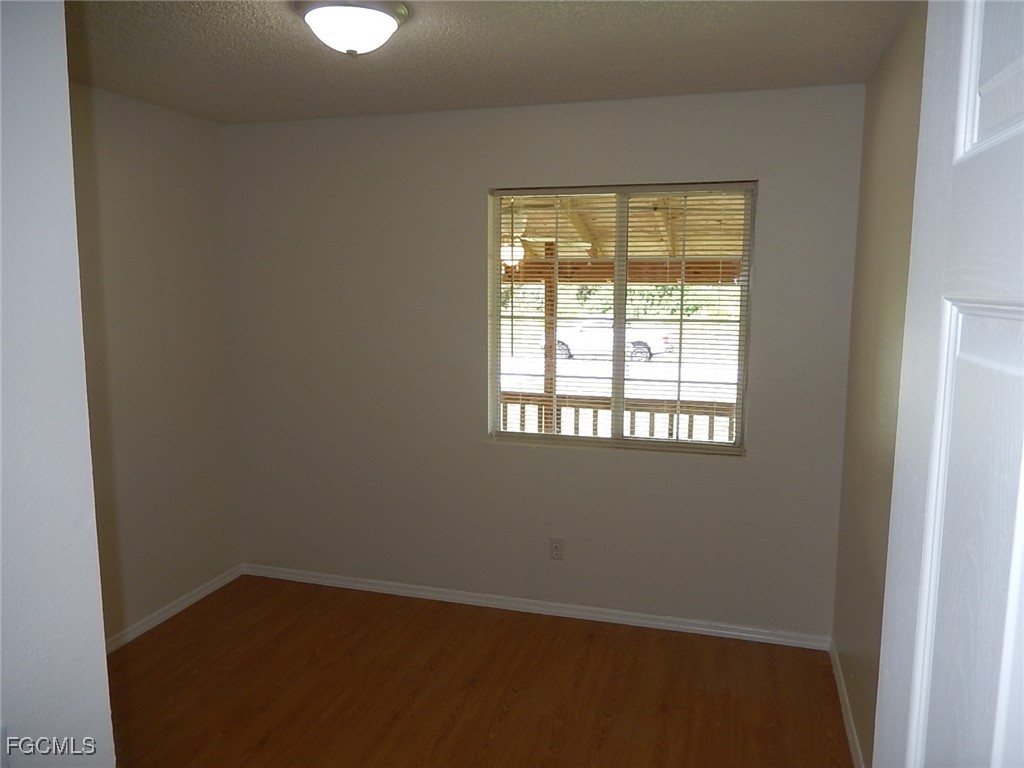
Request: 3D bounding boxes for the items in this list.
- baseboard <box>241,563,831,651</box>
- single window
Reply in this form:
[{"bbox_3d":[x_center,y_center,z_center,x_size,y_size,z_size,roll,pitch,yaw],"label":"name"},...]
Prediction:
[{"bbox_3d":[-0.049,1.103,3.737,3.072,0.075,0.018,3,8,17],"label":"baseboard"},{"bbox_3d":[0.478,-0.298,3.433,1.210,1.210,0.100,3,8,17],"label":"single window"}]

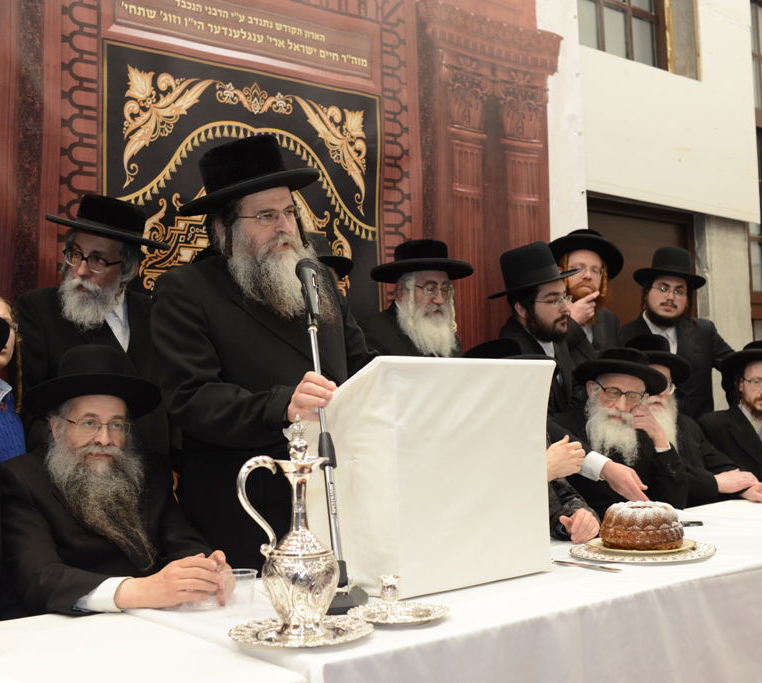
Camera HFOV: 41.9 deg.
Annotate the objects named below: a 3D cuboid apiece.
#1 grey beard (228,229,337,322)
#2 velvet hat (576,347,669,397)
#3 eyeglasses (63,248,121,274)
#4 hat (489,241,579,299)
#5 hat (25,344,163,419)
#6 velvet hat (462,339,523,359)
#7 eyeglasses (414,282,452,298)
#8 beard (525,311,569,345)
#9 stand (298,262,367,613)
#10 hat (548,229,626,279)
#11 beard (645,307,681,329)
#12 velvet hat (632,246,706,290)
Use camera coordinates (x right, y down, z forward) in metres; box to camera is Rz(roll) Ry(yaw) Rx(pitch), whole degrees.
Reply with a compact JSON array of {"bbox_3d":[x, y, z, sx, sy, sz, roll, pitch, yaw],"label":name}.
[{"bbox_3d":[-0.231,-0.154,2.330,0.160,0.225,0.180,-5,-5,44],"label":"grey beard"},{"bbox_3d":[0.854,0.103,3.550,0.335,0.115,0.365,10,-22,-4],"label":"velvet hat"},{"bbox_3d":[-0.722,-0.212,2.572,0.140,0.046,0.135,15,13,21],"label":"eyeglasses"},{"bbox_3d":[0.555,-0.280,3.720,0.355,0.145,0.325,-17,1,0],"label":"hat"},{"bbox_3d":[-0.701,0.092,2.420,0.335,0.125,0.370,8,-25,-30],"label":"hat"},{"bbox_3d":[0.345,0.066,2.850,0.320,0.115,0.340,1,-16,-30],"label":"velvet hat"},{"bbox_3d":[0.171,-0.179,3.500,0.140,0.045,0.140,2,3,-33],"label":"eyeglasses"},{"bbox_3d":[0.612,-0.052,3.680,0.105,0.120,0.125,-5,-1,41],"label":"beard"},{"bbox_3d":[-0.104,0.206,2.140,0.120,0.740,0.160,2,-5,-37],"label":"stand"},{"bbox_3d":[0.902,-0.389,4.350,0.335,0.115,0.370,17,-25,2],"label":"hat"},{"bbox_3d":[1.220,-0.108,4.300,0.165,0.110,0.120,6,-5,10],"label":"beard"},{"bbox_3d":[1.250,-0.317,4.320,0.315,0.132,0.335,3,-6,8],"label":"velvet hat"}]

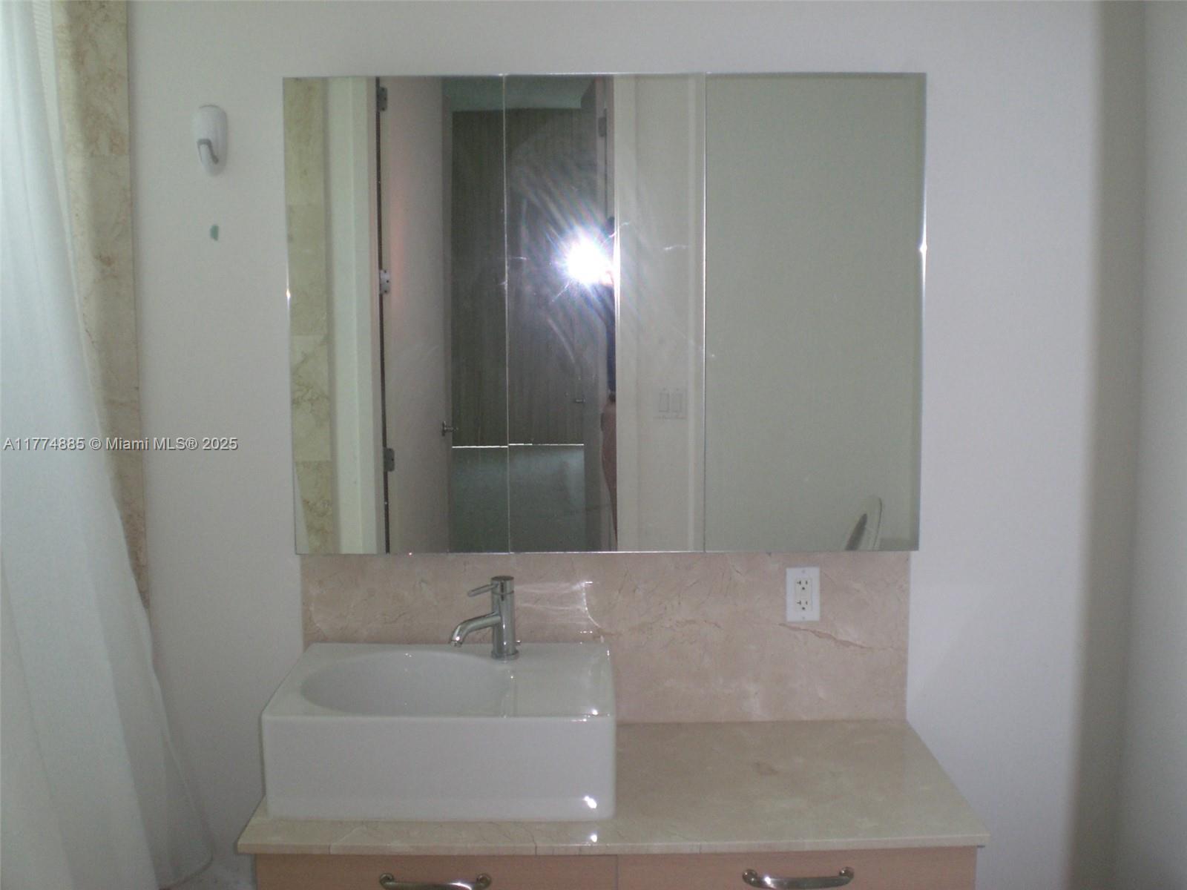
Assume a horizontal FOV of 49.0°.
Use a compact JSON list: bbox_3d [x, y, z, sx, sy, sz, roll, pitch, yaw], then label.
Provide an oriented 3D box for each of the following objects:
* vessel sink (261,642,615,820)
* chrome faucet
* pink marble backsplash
[{"bbox_3d":[-0.264,0.522,2.436,0.595,0.186,0.434,0,8,-1],"label":"vessel sink"},{"bbox_3d":[-0.209,0.339,2.507,0.147,0.157,0.049,-7,10,-40],"label":"chrome faucet"},{"bbox_3d":[0.029,0.394,2.693,1.247,0.368,0.020,0,8,-1],"label":"pink marble backsplash"}]

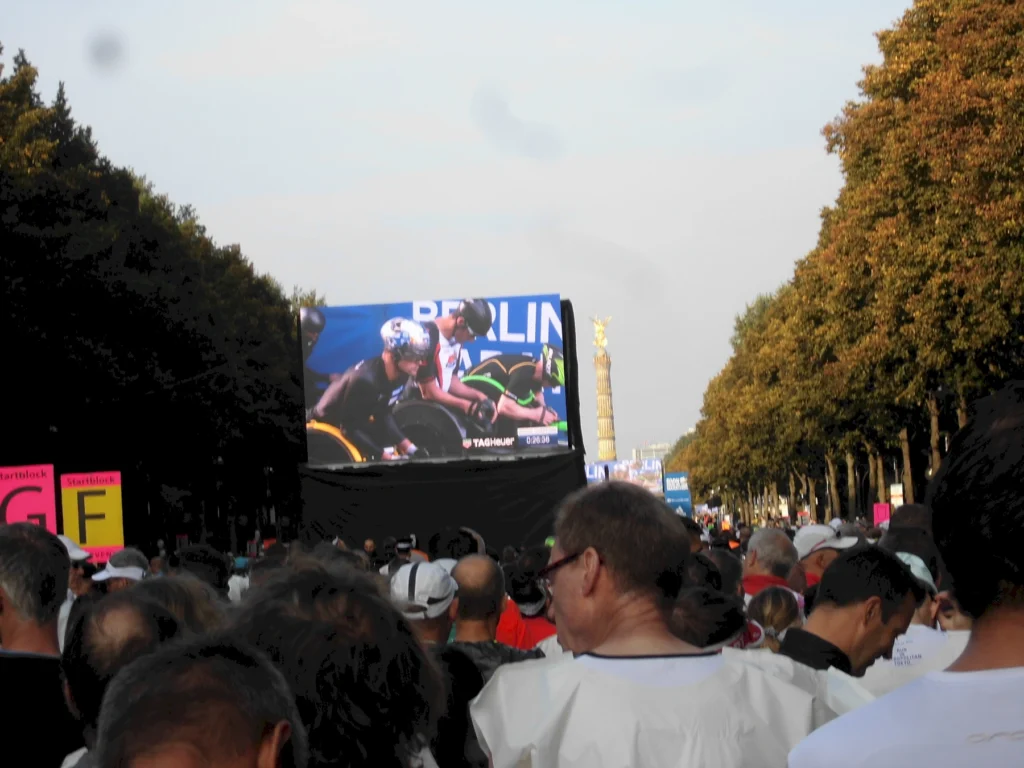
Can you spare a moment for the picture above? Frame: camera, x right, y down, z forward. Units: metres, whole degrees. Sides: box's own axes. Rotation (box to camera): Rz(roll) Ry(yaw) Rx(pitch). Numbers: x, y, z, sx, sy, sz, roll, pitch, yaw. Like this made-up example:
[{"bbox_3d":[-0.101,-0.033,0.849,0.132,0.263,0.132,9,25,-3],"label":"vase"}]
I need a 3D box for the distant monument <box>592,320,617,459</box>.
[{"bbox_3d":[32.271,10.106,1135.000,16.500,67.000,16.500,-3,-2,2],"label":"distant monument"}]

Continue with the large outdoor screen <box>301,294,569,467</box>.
[{"bbox_3d":[-2.047,-0.093,88.210,6.900,4.180,0.350,-3,-2,1],"label":"large outdoor screen"}]

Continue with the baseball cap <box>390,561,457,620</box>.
[{"bbox_3d":[-0.248,0.586,9.400,0.180,0.168,0.265,-4,-2,22],"label":"baseball cap"}]

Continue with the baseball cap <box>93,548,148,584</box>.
[{"bbox_3d":[-1.829,0.844,15.500,0.260,0.155,0.180,-4,-2,20],"label":"baseball cap"}]

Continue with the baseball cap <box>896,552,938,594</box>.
[{"bbox_3d":[1.043,0.519,8.800,0.180,0.160,0.265,-4,-2,14],"label":"baseball cap"}]

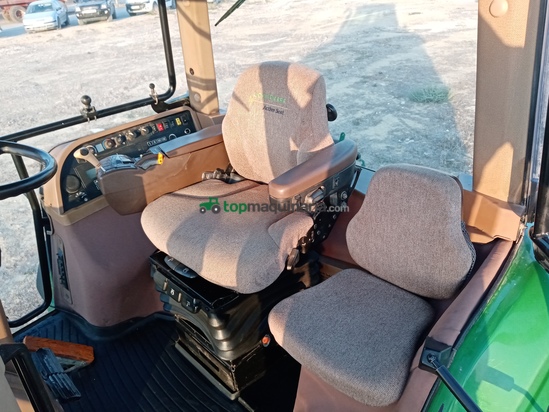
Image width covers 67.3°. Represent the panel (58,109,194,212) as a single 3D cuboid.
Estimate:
[{"bbox_3d":[-0.478,-0.173,1.420,0.050,0.170,0.567,0,24,47],"label":"panel"}]

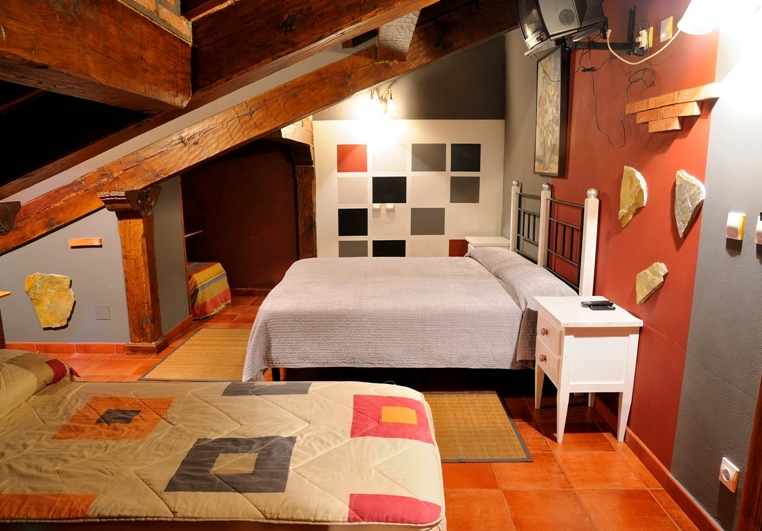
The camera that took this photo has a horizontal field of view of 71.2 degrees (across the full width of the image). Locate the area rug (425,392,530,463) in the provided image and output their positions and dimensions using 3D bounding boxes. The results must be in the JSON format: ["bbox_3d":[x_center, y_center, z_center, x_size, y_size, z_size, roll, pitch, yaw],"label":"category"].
[{"bbox_3d":[0.145,0.853,2.911,1.163,0.010,0.784,0,11,1],"label":"area rug"}]

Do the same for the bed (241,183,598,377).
[{"bbox_3d":[0.210,0.019,3.907,2.016,1.250,1.803,0,11,1],"label":"bed"}]

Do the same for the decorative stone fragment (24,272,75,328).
[{"bbox_3d":[-2.390,0.256,3.871,0.349,0.417,0.037,0,11,1],"label":"decorative stone fragment"}]

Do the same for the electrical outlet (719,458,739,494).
[{"bbox_3d":[1.232,0.740,1.878,0.016,0.089,0.087,0,11,1],"label":"electrical outlet"}]

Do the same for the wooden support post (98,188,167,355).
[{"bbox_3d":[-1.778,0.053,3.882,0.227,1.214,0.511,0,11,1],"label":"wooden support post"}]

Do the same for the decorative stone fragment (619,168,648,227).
[{"bbox_3d":[1.227,-0.324,2.567,0.033,0.298,0.256,0,11,1],"label":"decorative stone fragment"}]

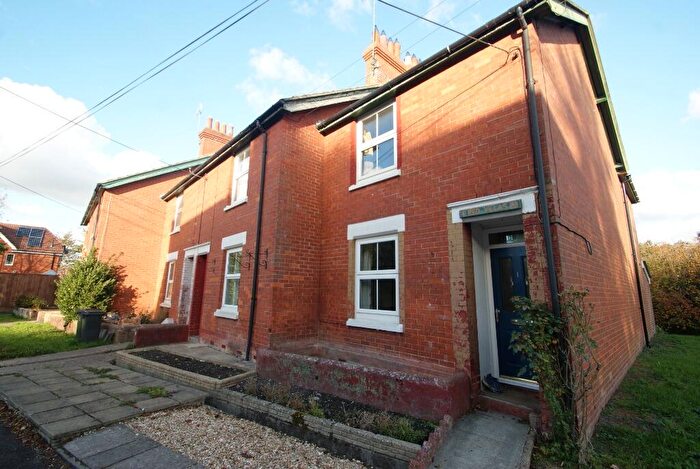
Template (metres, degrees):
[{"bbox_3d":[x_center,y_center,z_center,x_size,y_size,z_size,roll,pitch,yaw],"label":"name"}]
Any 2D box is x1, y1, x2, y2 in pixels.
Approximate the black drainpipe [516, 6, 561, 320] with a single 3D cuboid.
[{"bbox_3d":[2.270,-0.566,3.487,0.342,4.895,0.091,12,-16,-43],"label":"black drainpipe"}]

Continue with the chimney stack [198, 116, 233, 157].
[{"bbox_3d":[-6.830,-4.750,15.090,1.615,2.204,0.618,12,-16,-43],"label":"chimney stack"}]

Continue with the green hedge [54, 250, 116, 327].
[{"bbox_3d":[-8.545,1.731,9.425,1.384,2.523,1.442,12,-16,-43],"label":"green hedge"}]

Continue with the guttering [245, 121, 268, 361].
[{"bbox_3d":[-2.062,-0.047,6.256,0.325,5.121,0.091,12,-16,-43],"label":"guttering"}]

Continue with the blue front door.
[{"bbox_3d":[2.545,1.133,4.309,0.058,1.918,0.783,12,-16,-43],"label":"blue front door"}]

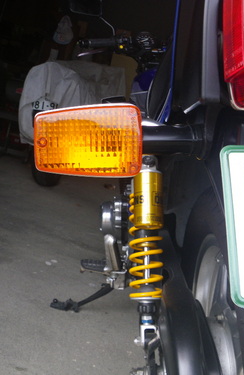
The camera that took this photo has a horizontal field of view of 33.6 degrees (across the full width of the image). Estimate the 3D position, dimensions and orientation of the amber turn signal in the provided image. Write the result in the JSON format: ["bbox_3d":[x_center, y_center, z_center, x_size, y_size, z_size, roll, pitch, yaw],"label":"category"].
[{"bbox_3d":[-0.033,-0.046,0.395,0.098,0.064,0.062,0,8,-2],"label":"amber turn signal"}]

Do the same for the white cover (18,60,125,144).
[{"bbox_3d":[-0.431,-0.797,3.750,0.680,0.820,1.600,11,9,8],"label":"white cover"}]

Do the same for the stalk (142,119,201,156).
[{"bbox_3d":[0.049,-0.050,0.402,0.063,0.036,0.036,0,8,-2],"label":"stalk"}]

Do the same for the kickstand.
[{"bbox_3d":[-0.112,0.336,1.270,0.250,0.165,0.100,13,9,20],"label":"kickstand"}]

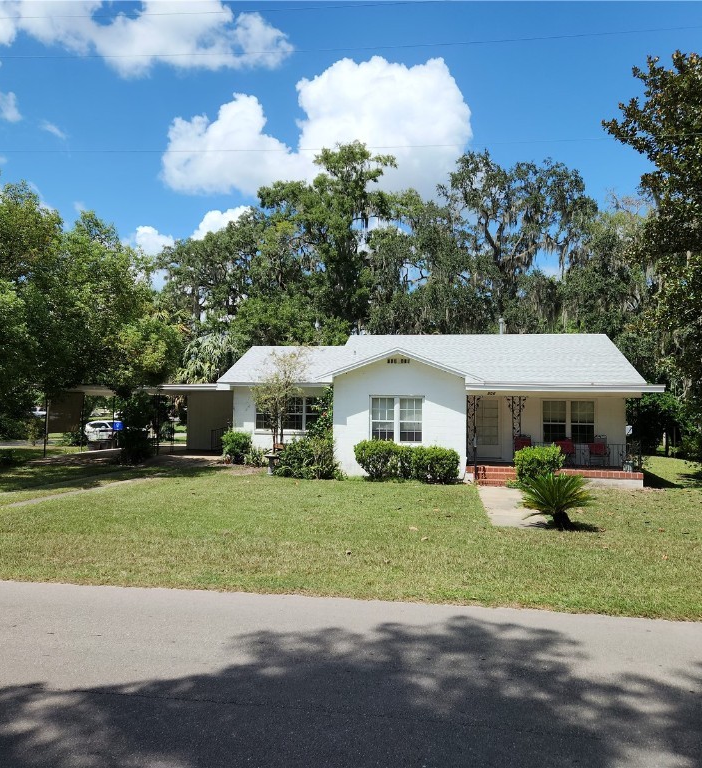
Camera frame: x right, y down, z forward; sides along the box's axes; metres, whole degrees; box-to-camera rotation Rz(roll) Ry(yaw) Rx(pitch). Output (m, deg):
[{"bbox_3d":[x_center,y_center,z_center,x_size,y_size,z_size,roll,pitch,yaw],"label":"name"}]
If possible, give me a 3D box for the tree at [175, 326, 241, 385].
[{"bbox_3d":[-6.438,0.143,31.058,4.200,5.700,4.000,0,-3,7],"label":"tree"}]

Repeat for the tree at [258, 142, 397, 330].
[{"bbox_3d":[-1.364,-5.501,41.343,8.700,18.200,8.700,0,-3,7],"label":"tree"}]

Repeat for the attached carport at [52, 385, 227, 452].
[{"bbox_3d":[-6.671,1.372,24.456,6.700,2.450,5.800,0,-3,7],"label":"attached carport"}]

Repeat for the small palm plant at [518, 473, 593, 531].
[{"bbox_3d":[3.524,1.951,11.636,1.300,0.980,1.250,0,-3,7],"label":"small palm plant"}]

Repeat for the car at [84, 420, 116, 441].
[{"bbox_3d":[-15.783,3.219,44.942,4.600,1.650,1.850,2,-3,-32],"label":"car"}]

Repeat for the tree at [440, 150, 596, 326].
[{"bbox_3d":[10.083,-5.171,41.331,9.500,17.900,9.200,0,-3,7],"label":"tree"}]

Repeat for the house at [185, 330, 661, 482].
[{"bbox_3d":[2.489,0.628,23.972,13.100,4.750,9.200,0,-3,7],"label":"house"}]

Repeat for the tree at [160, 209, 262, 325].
[{"bbox_3d":[-9.045,-3.818,44.269,7.300,14.800,7.300,0,-3,7],"label":"tree"}]

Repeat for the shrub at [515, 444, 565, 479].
[{"bbox_3d":[5.172,2.187,18.641,1.420,1.120,1.300,0,-3,7],"label":"shrub"}]

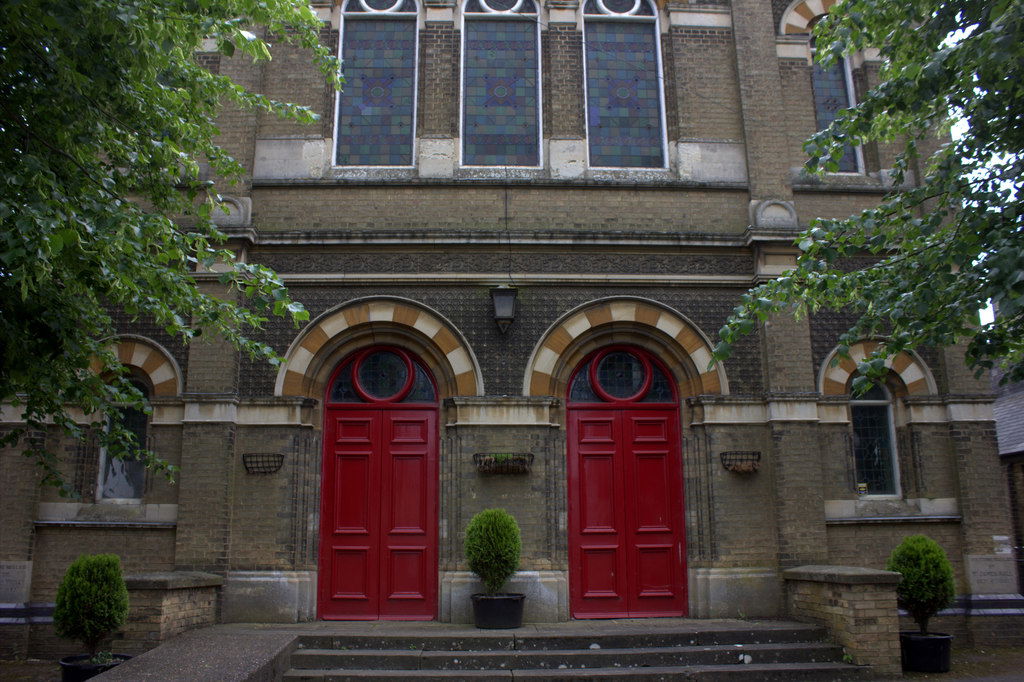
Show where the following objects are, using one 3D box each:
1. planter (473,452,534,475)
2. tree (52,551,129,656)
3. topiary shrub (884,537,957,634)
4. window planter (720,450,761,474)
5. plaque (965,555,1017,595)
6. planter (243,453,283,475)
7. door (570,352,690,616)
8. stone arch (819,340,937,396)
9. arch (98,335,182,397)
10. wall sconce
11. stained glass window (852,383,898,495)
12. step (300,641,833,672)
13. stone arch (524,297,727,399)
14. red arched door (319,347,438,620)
[{"bbox_3d":[-0.094,1.458,9.438,0.725,0.240,0.210,0,-13,-2],"label":"planter"},{"bbox_3d":[-3.803,2.400,7.201,0.594,0.890,0.594,0,-12,-2],"label":"tree"},{"bbox_3d":[4.438,2.637,8.627,0.693,1.029,0.693,0,-12,-2],"label":"topiary shrub"},{"bbox_3d":[2.741,1.458,9.517,0.496,0.254,0.210,0,-13,-2],"label":"window planter"},{"bbox_3d":[5.793,2.822,9.621,0.596,0.446,0.060,0,-12,-2],"label":"plaque"},{"bbox_3d":[-2.926,1.446,9.360,0.485,0.238,0.210,0,-13,-2],"label":"planter"},{"bbox_3d":[1.396,1.681,9.824,1.419,3.289,0.200,0,-13,-2],"label":"door"},{"bbox_3d":[4.668,0.370,10.347,1.532,0.759,0.280,0,-13,-2],"label":"stone arch"},{"bbox_3d":[-4.824,0.333,10.088,1.459,0.797,0.280,0,-13,-2],"label":"arch"},{"bbox_3d":[-0.092,-0.383,9.779,0.333,0.560,0.320,0,-13,-2],"label":"wall sconce"},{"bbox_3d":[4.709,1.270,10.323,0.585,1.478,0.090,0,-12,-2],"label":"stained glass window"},{"bbox_3d":[0.599,3.358,8.456,5.796,0.142,0.350,0,-12,-2],"label":"step"},{"bbox_3d":[1.394,0.096,9.999,2.510,1.294,0.320,0,-13,-2],"label":"stone arch"},{"bbox_3d":[-1.592,1.678,9.740,1.409,3.284,0.200,0,-13,-2],"label":"red arched door"}]

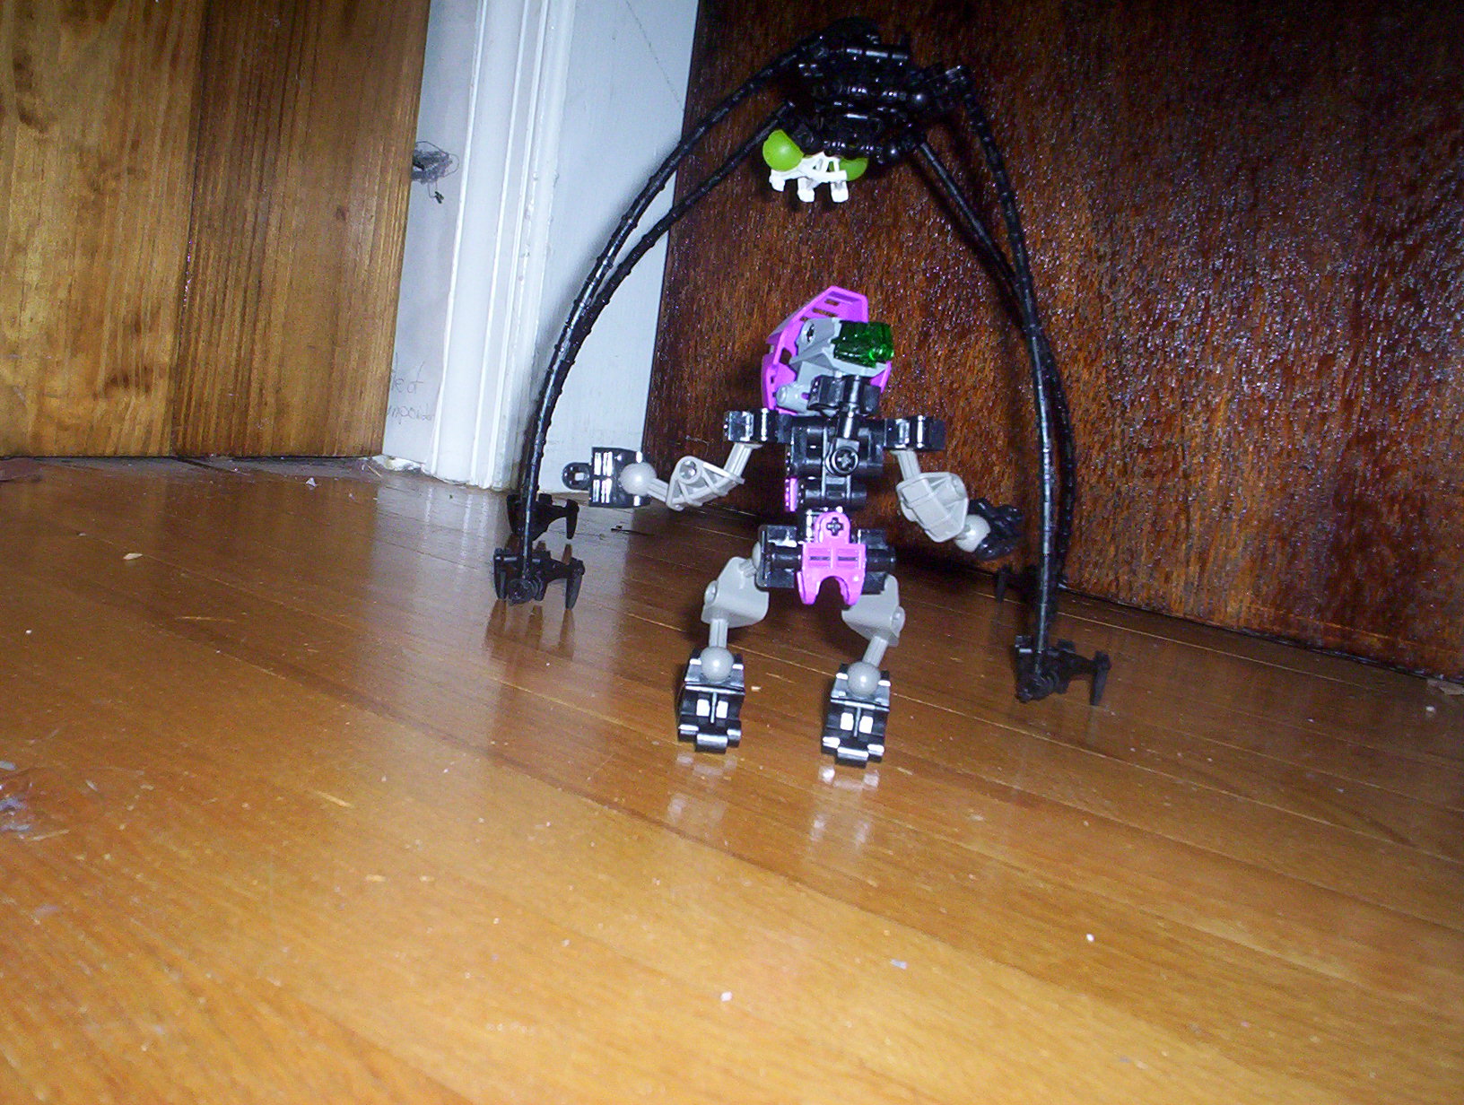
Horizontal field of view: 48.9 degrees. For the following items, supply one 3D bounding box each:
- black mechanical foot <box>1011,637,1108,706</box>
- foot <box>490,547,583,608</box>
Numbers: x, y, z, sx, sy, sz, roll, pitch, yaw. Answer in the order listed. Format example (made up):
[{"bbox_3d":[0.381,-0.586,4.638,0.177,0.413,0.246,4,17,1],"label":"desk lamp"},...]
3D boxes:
[{"bbox_3d":[0.119,0.043,0.583,0.035,0.022,0.024,8,9,0],"label":"black mechanical foot"},{"bbox_3d":[-0.074,0.009,0.620,0.035,0.022,0.024,8,9,0],"label":"foot"}]

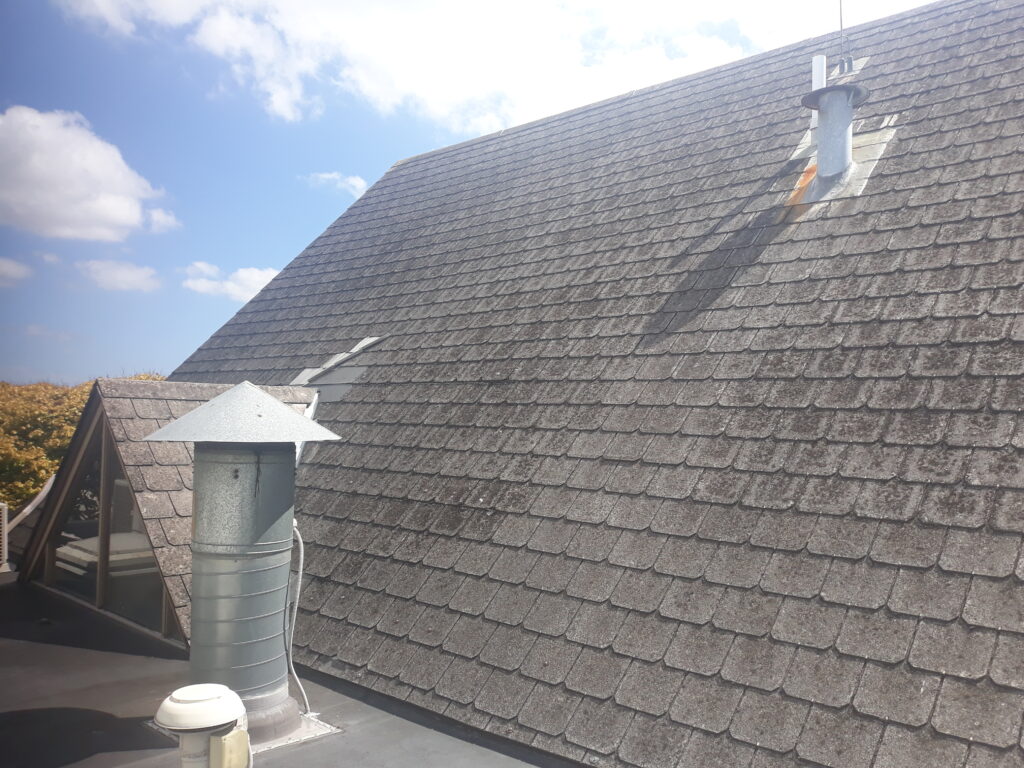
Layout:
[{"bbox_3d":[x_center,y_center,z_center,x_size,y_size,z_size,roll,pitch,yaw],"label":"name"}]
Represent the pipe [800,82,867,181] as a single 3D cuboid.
[{"bbox_3d":[2.781,-2.099,6.884,0.545,0.786,0.545,1,-2,0],"label":"pipe"}]

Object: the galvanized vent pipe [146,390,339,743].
[{"bbox_3d":[-1.450,0.891,4.297,1.008,1.811,1.008,1,-2,0],"label":"galvanized vent pipe"}]

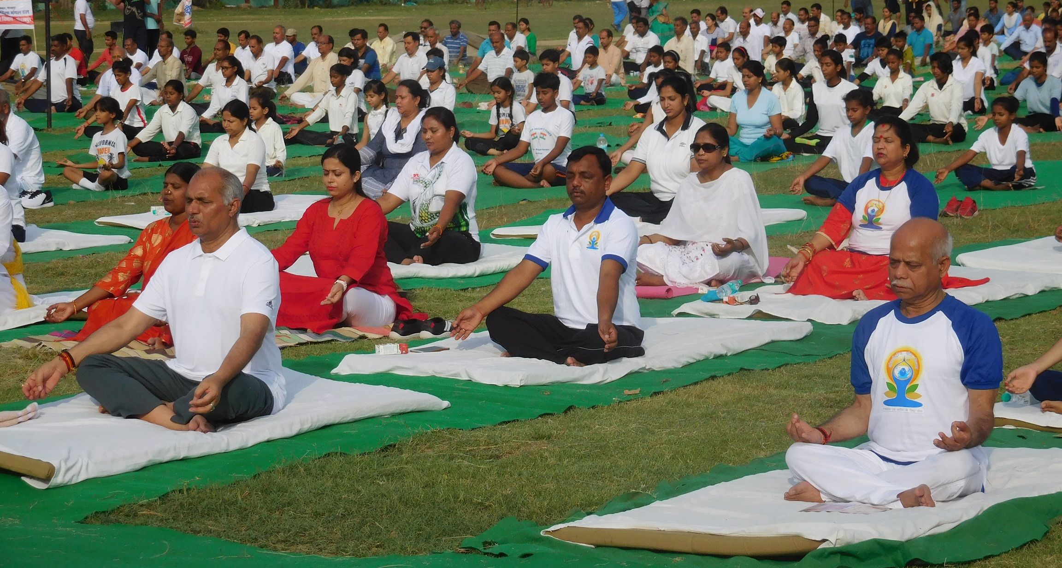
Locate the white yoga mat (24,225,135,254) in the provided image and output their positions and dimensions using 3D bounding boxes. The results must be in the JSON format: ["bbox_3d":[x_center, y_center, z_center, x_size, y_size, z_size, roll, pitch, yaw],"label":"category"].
[{"bbox_3d":[-3.330,-0.230,18.156,0.920,0.070,1.800,3,7,38],"label":"white yoga mat"}]

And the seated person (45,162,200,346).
[{"bbox_3d":[-1.784,-0.128,13.700,0.700,0.790,0.630,4,7,38],"label":"seated person"}]

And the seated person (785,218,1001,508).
[{"bbox_3d":[1.091,0.222,9.100,0.630,0.820,0.560,2,6,27],"label":"seated person"}]

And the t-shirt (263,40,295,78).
[{"bbox_3d":[-3.753,-3.338,45.800,0.480,0.580,0.340,4,7,38],"label":"t-shirt"}]

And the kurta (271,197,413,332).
[{"bbox_3d":[-0.800,-0.092,13.100,0.620,0.550,0.540,4,7,35],"label":"kurta"}]

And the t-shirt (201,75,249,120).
[{"bbox_3d":[-3.009,-1.827,30.200,0.450,0.460,0.360,4,7,36],"label":"t-shirt"}]

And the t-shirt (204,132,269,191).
[{"bbox_3d":[-1.986,-0.830,20.800,0.410,0.470,0.270,3,7,31],"label":"t-shirt"}]

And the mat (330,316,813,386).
[{"bbox_3d":[0.201,0.262,12.829,0.920,0.070,1.970,4,8,42],"label":"mat"}]

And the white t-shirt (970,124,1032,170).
[{"bbox_3d":[3.287,-0.957,21.400,0.400,0.320,0.270,3,7,32],"label":"white t-shirt"}]

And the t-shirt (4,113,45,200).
[{"bbox_3d":[-3.829,-0.950,22.600,0.450,0.620,0.310,4,8,42],"label":"t-shirt"}]

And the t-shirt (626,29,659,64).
[{"bbox_3d":[1.782,-3.763,48.800,0.530,0.530,0.350,4,7,35],"label":"t-shirt"}]

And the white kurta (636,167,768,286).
[{"bbox_3d":[0.898,-0.296,16.000,0.640,0.610,0.520,2,6,25],"label":"white kurta"}]

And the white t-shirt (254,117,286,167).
[{"bbox_3d":[-2.067,-1.107,24.000,0.350,0.420,0.250,4,7,35],"label":"white t-shirt"}]

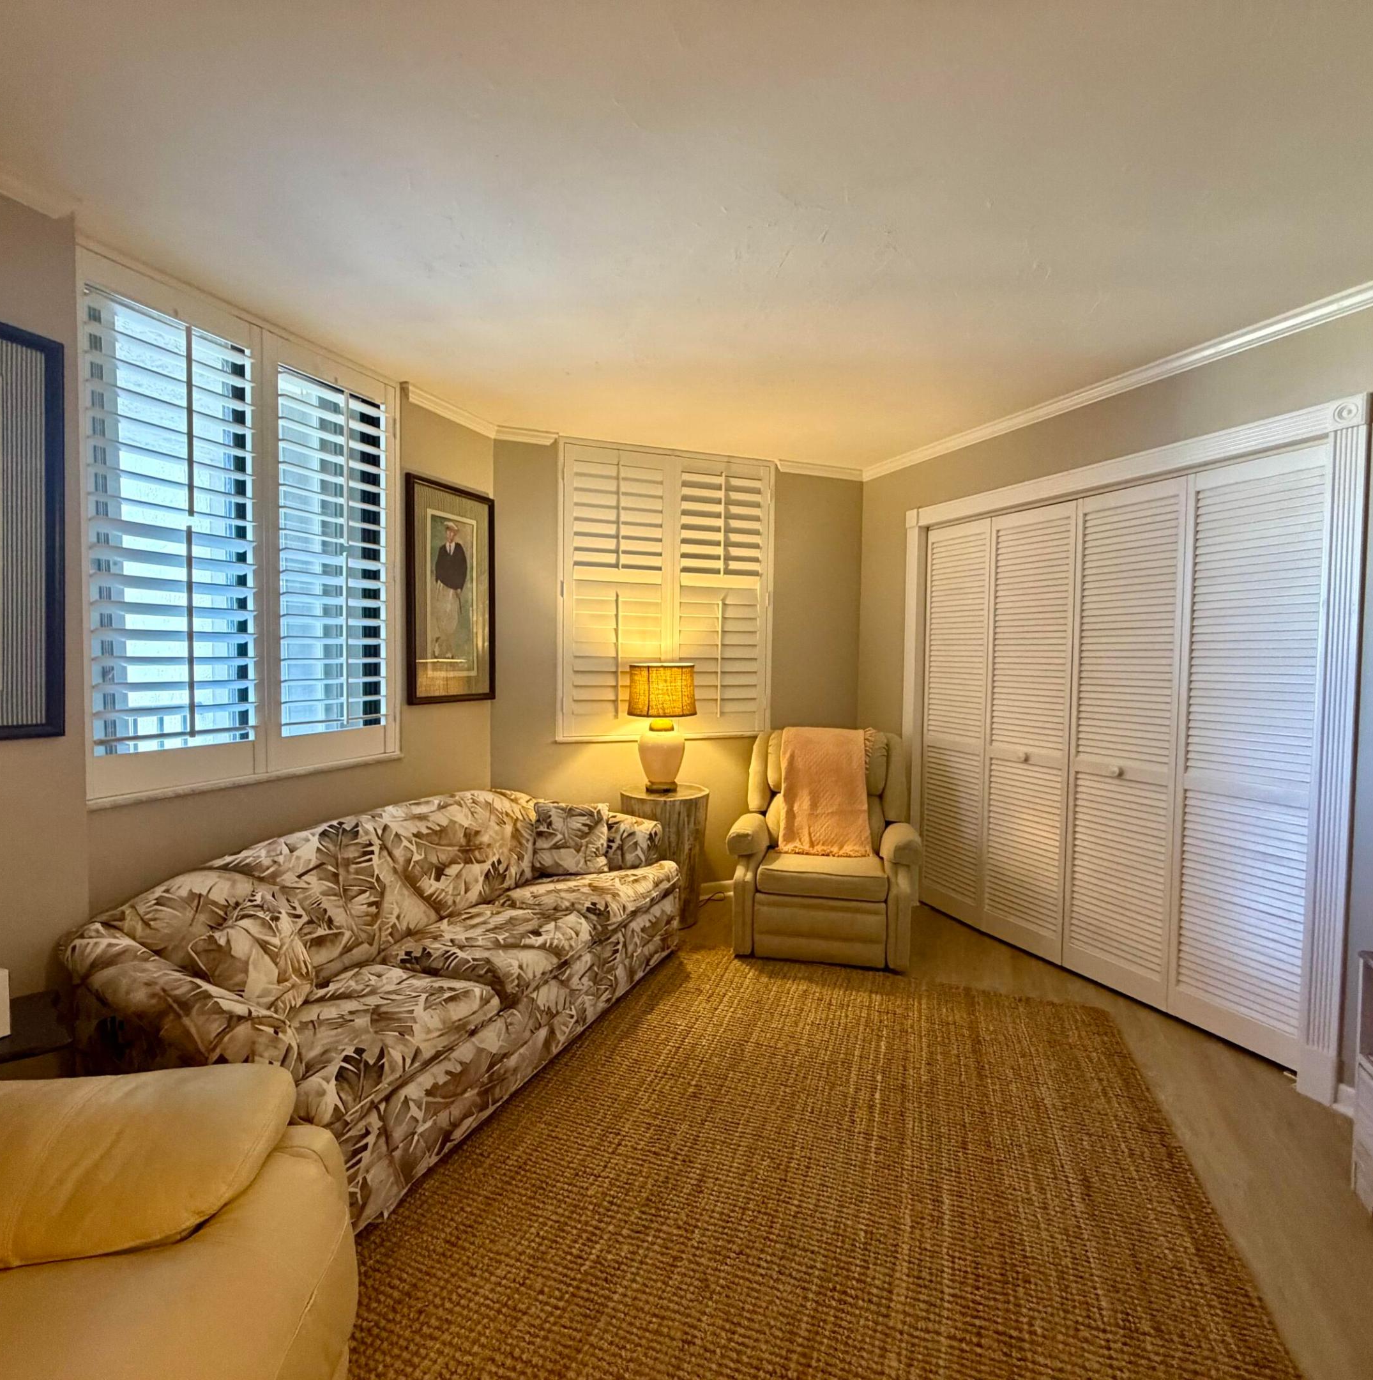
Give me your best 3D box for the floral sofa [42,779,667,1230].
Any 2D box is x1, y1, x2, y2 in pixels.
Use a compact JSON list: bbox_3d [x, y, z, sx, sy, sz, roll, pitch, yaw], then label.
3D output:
[{"bbox_3d":[-0.827,0.859,2.637,0.857,0.727,2.192,2,3,22],"label":"floral sofa"}]

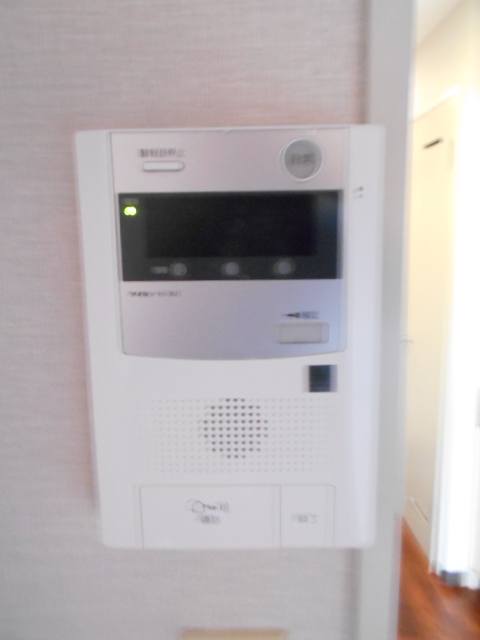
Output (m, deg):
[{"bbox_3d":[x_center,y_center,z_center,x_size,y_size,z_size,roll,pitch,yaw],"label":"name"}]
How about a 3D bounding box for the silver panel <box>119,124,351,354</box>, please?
[{"bbox_3d":[-0.004,-0.036,0.248,0.116,0.116,0.010,-1,9,2],"label":"silver panel"}]

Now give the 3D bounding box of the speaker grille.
[{"bbox_3d":[-0.002,0.062,0.262,0.110,0.044,0.006,-1,9,2],"label":"speaker grille"}]

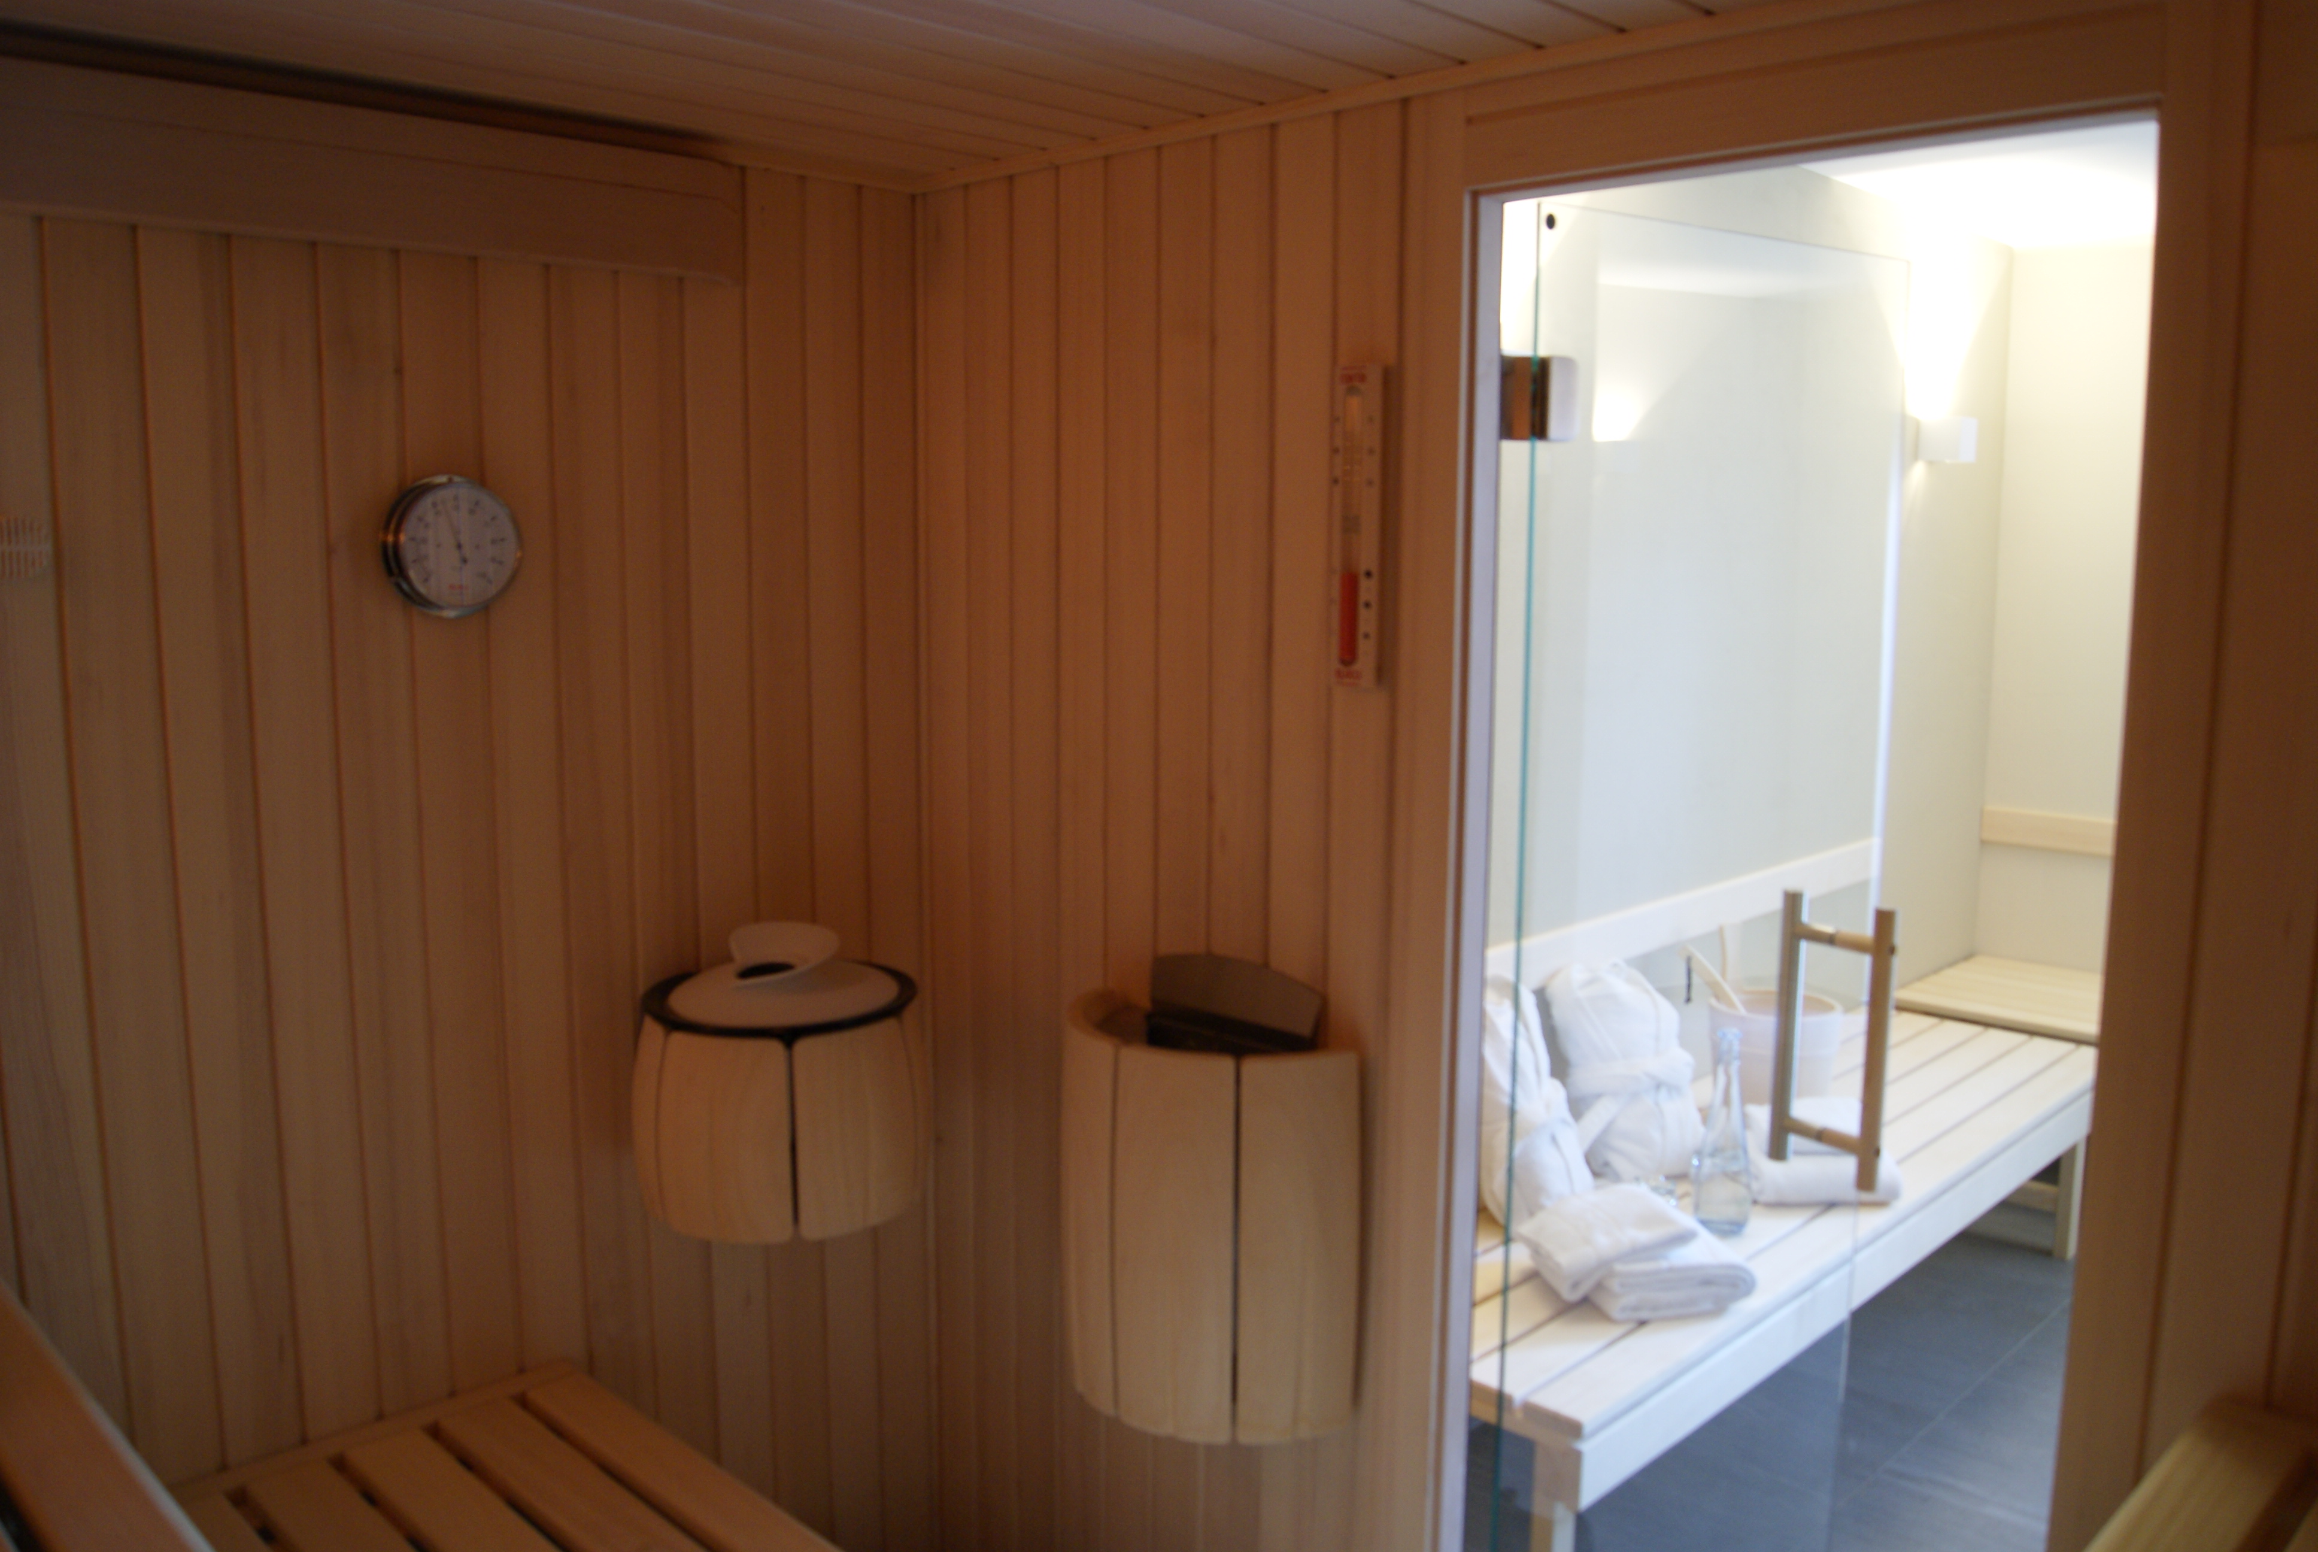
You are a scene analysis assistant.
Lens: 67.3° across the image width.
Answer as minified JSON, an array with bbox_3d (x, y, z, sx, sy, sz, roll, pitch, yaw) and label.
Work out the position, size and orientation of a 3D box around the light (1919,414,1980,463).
[{"bbox_3d":[1.860,-0.791,4.110,0.100,0.100,0.100,-7,11,-44],"label":"light"}]

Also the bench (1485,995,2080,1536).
[{"bbox_3d":[1.102,0.908,3.180,2.200,0.460,0.600,-7,11,-44],"label":"bench"}]

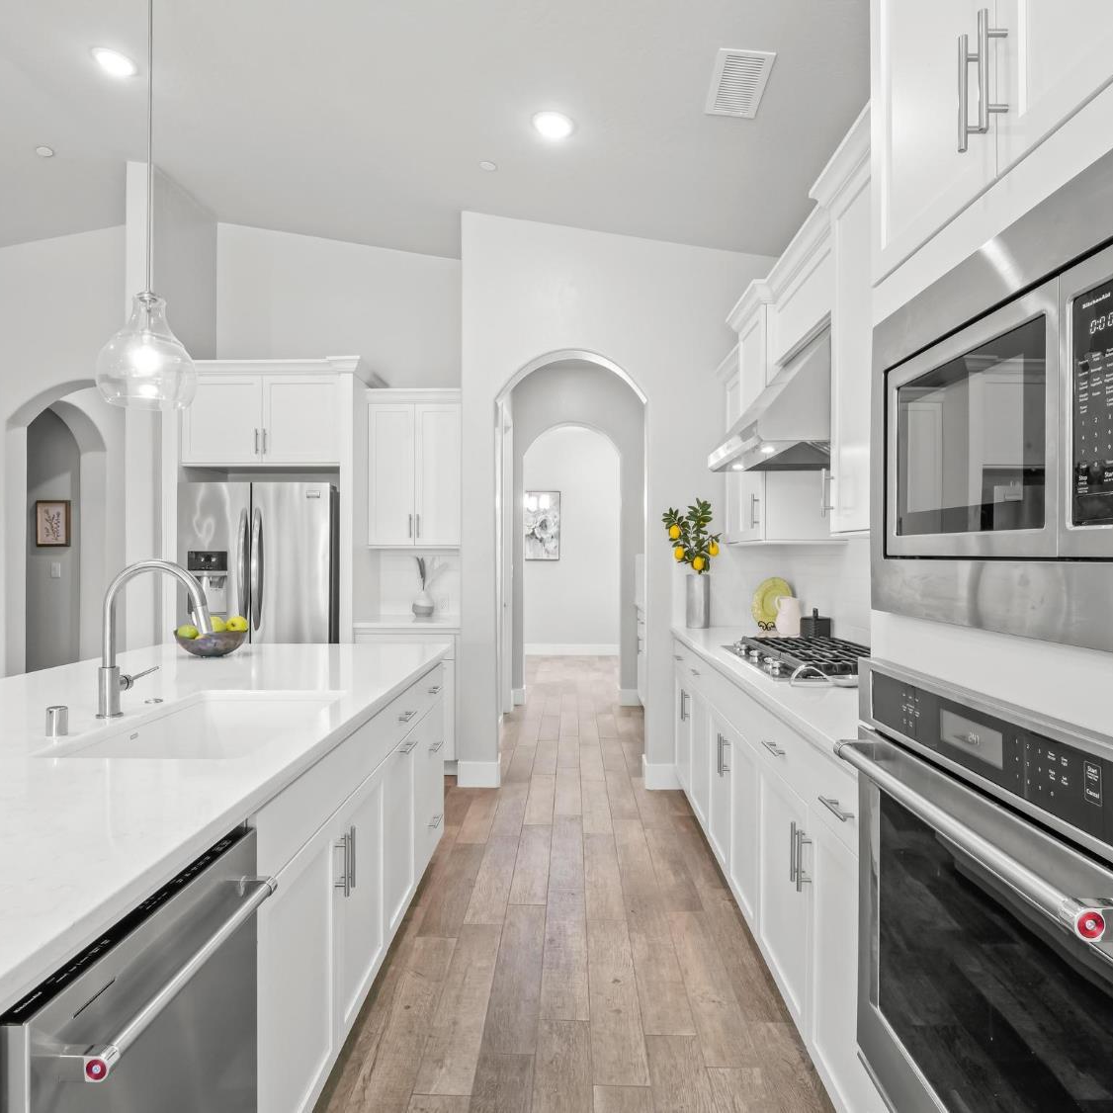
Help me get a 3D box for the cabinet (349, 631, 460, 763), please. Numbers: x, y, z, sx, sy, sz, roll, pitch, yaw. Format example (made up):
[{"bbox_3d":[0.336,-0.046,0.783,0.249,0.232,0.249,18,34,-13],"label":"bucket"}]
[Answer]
[{"bbox_3d":[-0.881,0.845,4.855,0.618,0.830,0.610,0,0,1],"label":"cabinet"}]

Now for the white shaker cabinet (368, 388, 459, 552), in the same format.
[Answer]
[{"bbox_3d":[-0.875,-0.545,4.993,0.623,0.980,0.330,0,0,1],"label":"white shaker cabinet"}]

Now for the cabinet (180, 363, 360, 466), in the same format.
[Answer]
[{"bbox_3d":[-1.683,-0.822,4.829,1.009,0.596,0.690,0,0,1],"label":"cabinet"}]

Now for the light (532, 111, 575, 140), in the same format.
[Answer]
[{"bbox_3d":[-0.013,-1.879,3.360,0.190,0.030,0.190,8,0,1],"label":"light"}]

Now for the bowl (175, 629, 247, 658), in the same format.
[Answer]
[{"bbox_3d":[-1.387,0.349,3.100,0.270,0.098,0.270,0,0,0],"label":"bowl"}]

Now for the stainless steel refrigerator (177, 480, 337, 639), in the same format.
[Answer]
[{"bbox_3d":[-1.754,0.435,4.863,0.900,1.750,0.770,0,0,1],"label":"stainless steel refrigerator"}]

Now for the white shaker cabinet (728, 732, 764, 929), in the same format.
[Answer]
[{"bbox_3d":[0.922,0.913,2.607,0.578,0.607,0.450,0,0,1],"label":"white shaker cabinet"}]

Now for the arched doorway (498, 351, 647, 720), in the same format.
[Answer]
[{"bbox_3d":[0.088,0.073,4.442,0.850,2.475,0.205,0,0,1],"label":"arched doorway"}]

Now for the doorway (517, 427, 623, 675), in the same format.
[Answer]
[{"bbox_3d":[0.136,0.072,6.849,0.848,2.475,0.180,0,0,1],"label":"doorway"}]

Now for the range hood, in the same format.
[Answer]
[{"bbox_3d":[0.971,-0.576,2.975,0.560,0.405,0.890,0,0,1],"label":"range hood"}]

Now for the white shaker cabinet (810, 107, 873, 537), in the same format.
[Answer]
[{"bbox_3d":[1.046,-0.632,2.259,0.420,1.135,0.550,0,0,1],"label":"white shaker cabinet"}]

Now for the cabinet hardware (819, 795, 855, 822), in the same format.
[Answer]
[{"bbox_3d":[0.596,0.533,1.622,0.039,0.016,0.150,0,0,1],"label":"cabinet hardware"}]

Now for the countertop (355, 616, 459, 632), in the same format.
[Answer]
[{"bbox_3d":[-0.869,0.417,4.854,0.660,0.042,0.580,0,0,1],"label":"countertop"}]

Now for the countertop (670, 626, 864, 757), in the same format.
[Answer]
[{"bbox_3d":[0.929,0.418,2.892,0.639,0.040,2.860,0,0,1],"label":"countertop"}]

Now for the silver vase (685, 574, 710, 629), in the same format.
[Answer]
[{"bbox_3d":[0.775,0.249,4.235,0.134,0.296,0.134,0,0,1],"label":"silver vase"}]

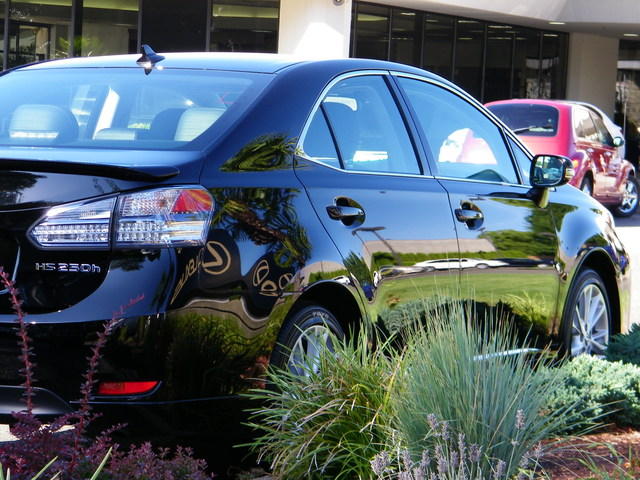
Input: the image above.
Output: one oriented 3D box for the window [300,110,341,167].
[{"bbox_3d":[-0.014,-0.350,6.647,0.030,0.230,0.263,-23,-9,26],"label":"window"}]

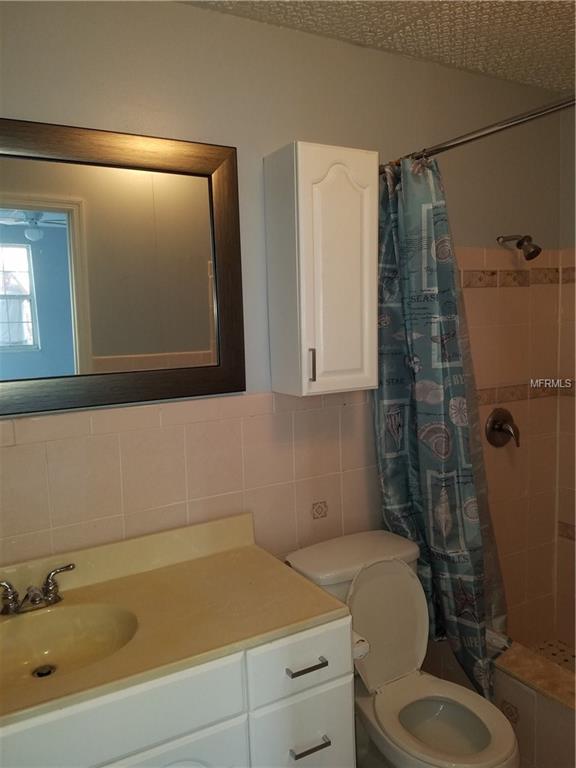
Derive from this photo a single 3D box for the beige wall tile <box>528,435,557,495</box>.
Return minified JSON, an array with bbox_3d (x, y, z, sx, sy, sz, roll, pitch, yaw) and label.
[{"bbox_3d":[1.154,0.360,2.621,0.203,0.257,0.012,-5,7,-30],"label":"beige wall tile"}]

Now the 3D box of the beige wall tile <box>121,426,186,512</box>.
[{"bbox_3d":[-0.418,0.264,1.803,0.200,0.251,0.010,-5,8,-29],"label":"beige wall tile"}]

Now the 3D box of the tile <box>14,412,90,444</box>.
[{"bbox_3d":[-0.666,0.126,1.648,0.200,0.069,0.010,-5,8,-29],"label":"tile"}]

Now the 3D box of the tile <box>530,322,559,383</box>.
[{"bbox_3d":[1.138,-0.139,2.568,0.203,0.257,0.012,-5,7,-30],"label":"tile"}]

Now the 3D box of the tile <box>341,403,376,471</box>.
[{"bbox_3d":[0.282,0.202,2.203,0.200,0.250,0.012,-6,7,-28],"label":"tile"}]

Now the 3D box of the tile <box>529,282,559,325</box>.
[{"bbox_3d":[1.131,-0.345,2.546,0.203,0.158,0.012,-5,7,-30],"label":"tile"}]

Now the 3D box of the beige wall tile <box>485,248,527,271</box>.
[{"bbox_3d":[0.889,-0.513,2.392,0.221,0.091,0.012,-5,7,-30],"label":"beige wall tile"}]

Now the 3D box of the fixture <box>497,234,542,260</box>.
[{"bbox_3d":[0.944,-0.559,2.361,0.068,0.105,0.190,-6,7,-28],"label":"fixture"}]

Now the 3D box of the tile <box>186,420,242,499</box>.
[{"bbox_3d":[-0.242,0.249,1.917,0.200,0.250,0.012,-6,7,-28],"label":"tile"}]

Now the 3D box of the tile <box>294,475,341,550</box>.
[{"bbox_3d":[0.117,0.464,2.136,0.200,0.250,0.012,-6,7,-28],"label":"tile"}]

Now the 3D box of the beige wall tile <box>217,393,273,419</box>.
[{"bbox_3d":[-0.138,0.075,1.945,0.200,0.069,0.010,-5,8,-29],"label":"beige wall tile"}]

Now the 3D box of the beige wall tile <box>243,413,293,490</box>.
[{"bbox_3d":[-0.067,0.232,2.013,0.200,0.250,0.012,-6,7,-28],"label":"beige wall tile"}]

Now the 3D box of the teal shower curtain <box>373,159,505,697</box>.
[{"bbox_3d":[0.561,0.151,2.058,0.240,1.815,0.440,-5,8,-29],"label":"teal shower curtain"}]

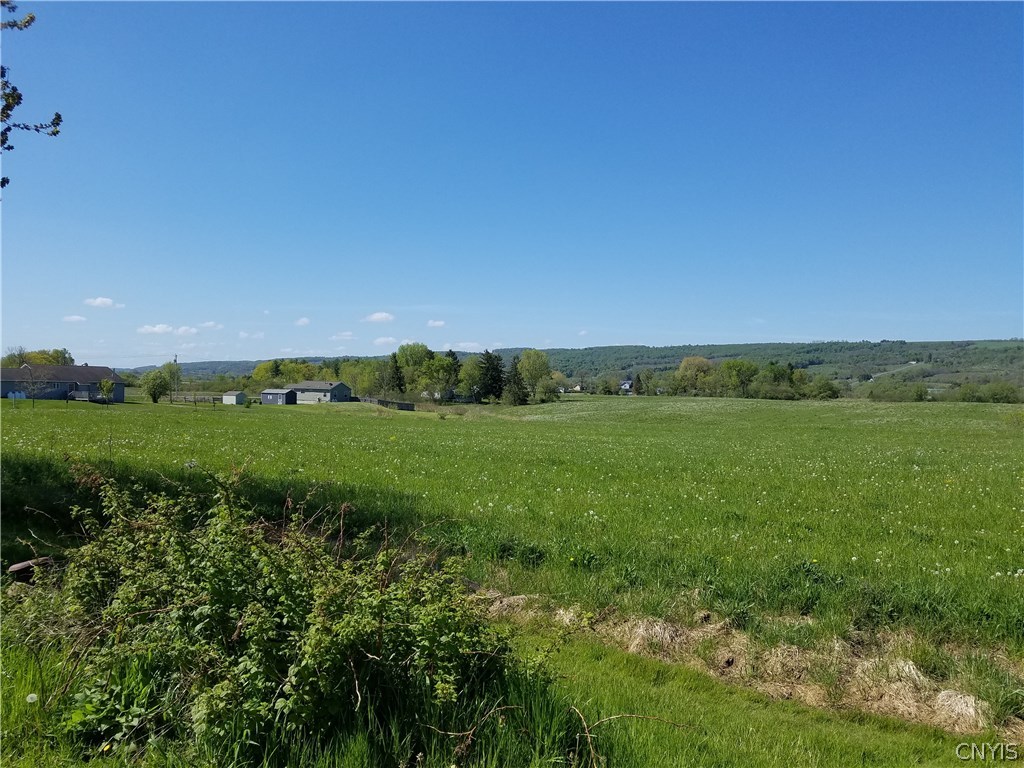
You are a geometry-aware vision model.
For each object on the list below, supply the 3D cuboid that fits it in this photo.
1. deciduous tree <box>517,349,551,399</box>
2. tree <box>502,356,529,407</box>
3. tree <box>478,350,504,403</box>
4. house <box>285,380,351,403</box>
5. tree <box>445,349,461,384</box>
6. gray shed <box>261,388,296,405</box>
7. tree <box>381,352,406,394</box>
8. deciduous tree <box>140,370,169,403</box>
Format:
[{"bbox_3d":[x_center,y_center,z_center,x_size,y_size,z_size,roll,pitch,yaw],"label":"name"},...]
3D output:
[{"bbox_3d":[5.003,-1.871,175.000,7.350,11.580,7.350,0,0,2],"label":"deciduous tree"},{"bbox_3d":[0.936,-0.701,160.000,5.320,10.640,5.320,0,0,0],"label":"tree"},{"bbox_3d":[-4.423,-1.522,166.000,5.510,11.350,5.510,0,0,-2],"label":"tree"},{"bbox_3d":[-40.368,1.669,160.000,12.000,4.270,7.300,0,0,24],"label":"house"},{"bbox_3d":[-14.957,-2.180,195.000,4.240,13.160,4.240,0,0,-4],"label":"tree"},{"bbox_3d":[-43.827,2.443,145.000,6.000,2.810,3.200,0,0,24],"label":"gray shed"},{"bbox_3d":[-28.496,-1.633,185.000,6.070,11.570,6.070,0,0,-9],"label":"tree"},{"bbox_3d":[-57.923,0.493,125.000,4.340,5.240,4.340,0,0,-25],"label":"deciduous tree"}]

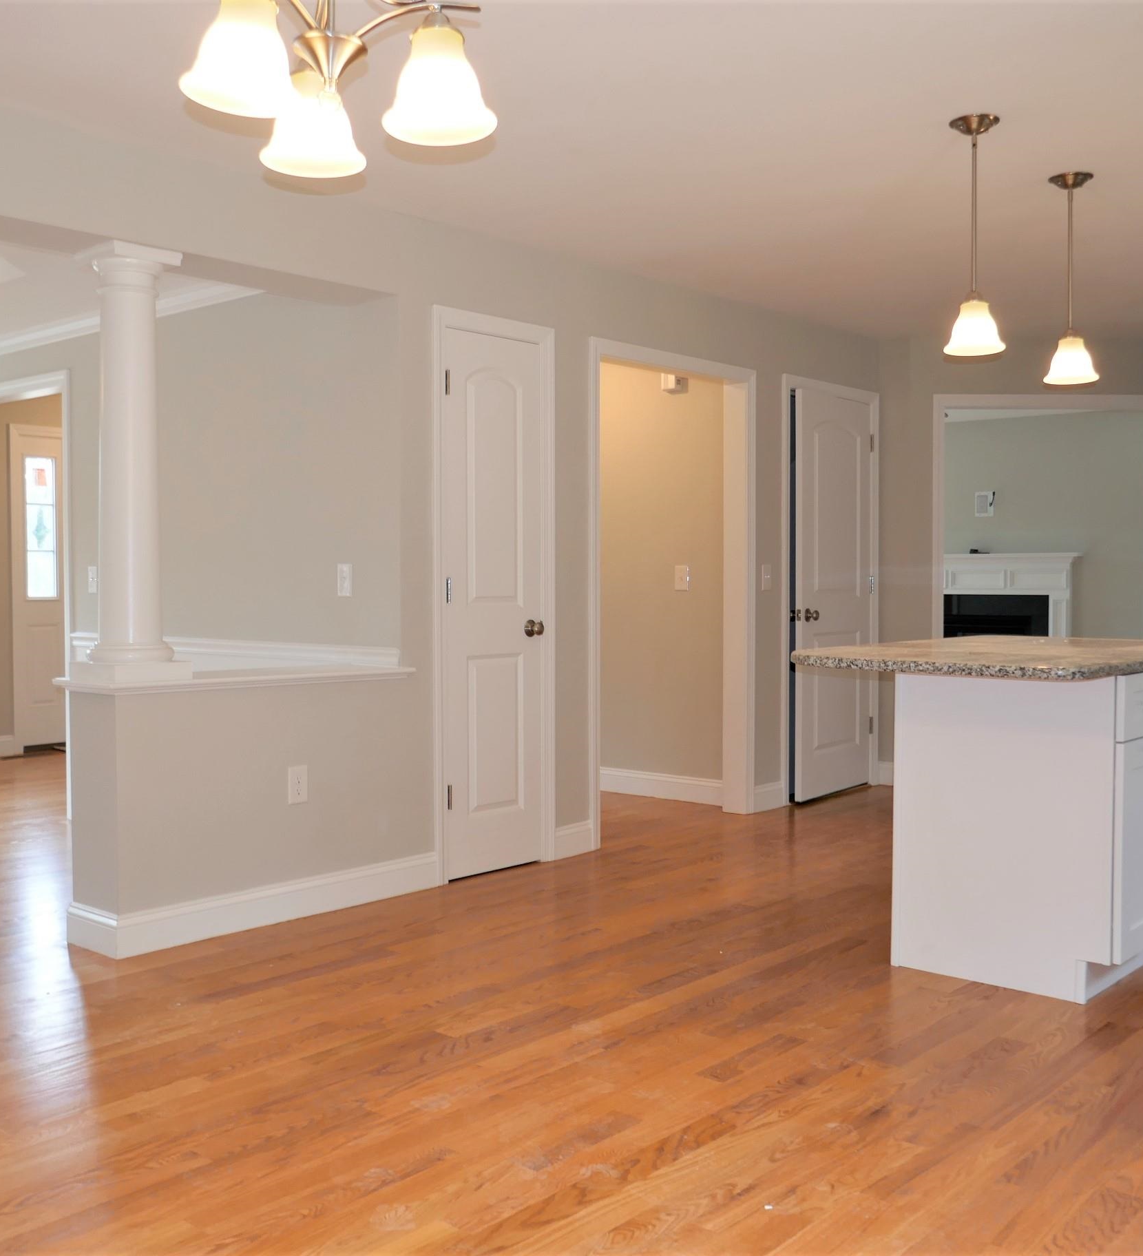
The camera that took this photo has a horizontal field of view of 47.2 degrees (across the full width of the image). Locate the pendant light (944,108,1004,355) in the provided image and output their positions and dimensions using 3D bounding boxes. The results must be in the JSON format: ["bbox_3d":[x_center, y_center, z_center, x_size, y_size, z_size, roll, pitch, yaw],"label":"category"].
[{"bbox_3d":[1.159,-1.125,3.763,0.180,0.648,0.180,2,3,42],"label":"pendant light"}]

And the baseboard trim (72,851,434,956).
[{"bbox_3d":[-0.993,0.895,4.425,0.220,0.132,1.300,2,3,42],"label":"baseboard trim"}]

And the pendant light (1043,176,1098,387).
[{"bbox_3d":[1.634,-1.144,4.290,0.180,0.655,0.180,2,3,42],"label":"pendant light"}]

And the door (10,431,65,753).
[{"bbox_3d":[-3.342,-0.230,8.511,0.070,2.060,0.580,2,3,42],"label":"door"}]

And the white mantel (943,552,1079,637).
[{"bbox_3d":[3.409,0.037,10.999,1.770,1.305,0.200,2,3,42],"label":"white mantel"}]

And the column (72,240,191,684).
[{"bbox_3d":[-1.355,-0.492,4.009,0.255,1.285,0.255,2,3,42],"label":"column"}]

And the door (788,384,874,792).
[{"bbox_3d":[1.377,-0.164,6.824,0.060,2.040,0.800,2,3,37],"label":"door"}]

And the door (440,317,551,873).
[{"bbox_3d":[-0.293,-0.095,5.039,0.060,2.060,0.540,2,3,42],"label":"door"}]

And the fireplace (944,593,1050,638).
[{"bbox_3d":[3.473,0.204,11.076,1.220,0.965,0.300,2,3,42],"label":"fireplace"}]

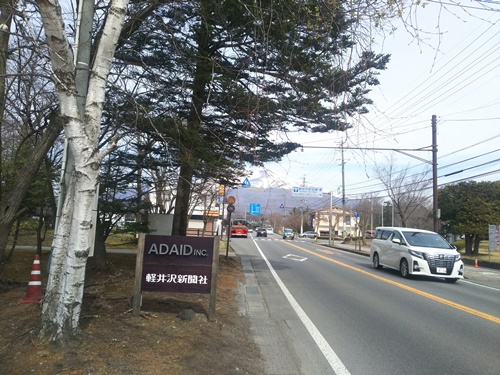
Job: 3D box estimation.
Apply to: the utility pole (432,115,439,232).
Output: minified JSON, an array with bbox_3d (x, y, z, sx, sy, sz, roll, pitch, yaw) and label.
[{"bbox_3d":[9.269,0.100,18.596,0.240,7.580,0.240,2,-6,0],"label":"utility pole"}]

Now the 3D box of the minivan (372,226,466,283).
[{"bbox_3d":[6.553,2.566,15.212,1.870,1.910,4.930,3,-6,0],"label":"minivan"}]

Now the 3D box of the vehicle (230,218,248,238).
[{"bbox_3d":[-1.460,6.268,57.729,2.400,2.800,7.200,2,-6,0],"label":"vehicle"}]

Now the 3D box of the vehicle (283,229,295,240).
[{"bbox_3d":[5.425,6.690,54.073,1.500,1.580,3.500,2,-6,0],"label":"vehicle"}]

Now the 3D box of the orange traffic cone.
[{"bbox_3d":[-3.353,1.406,5.887,0.380,0.700,0.380,4,-6,-18],"label":"orange traffic cone"}]

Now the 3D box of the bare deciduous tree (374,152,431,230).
[{"bbox_3d":[12.451,1.141,30.559,4.600,8.280,4.600,2,-6,0],"label":"bare deciduous tree"}]

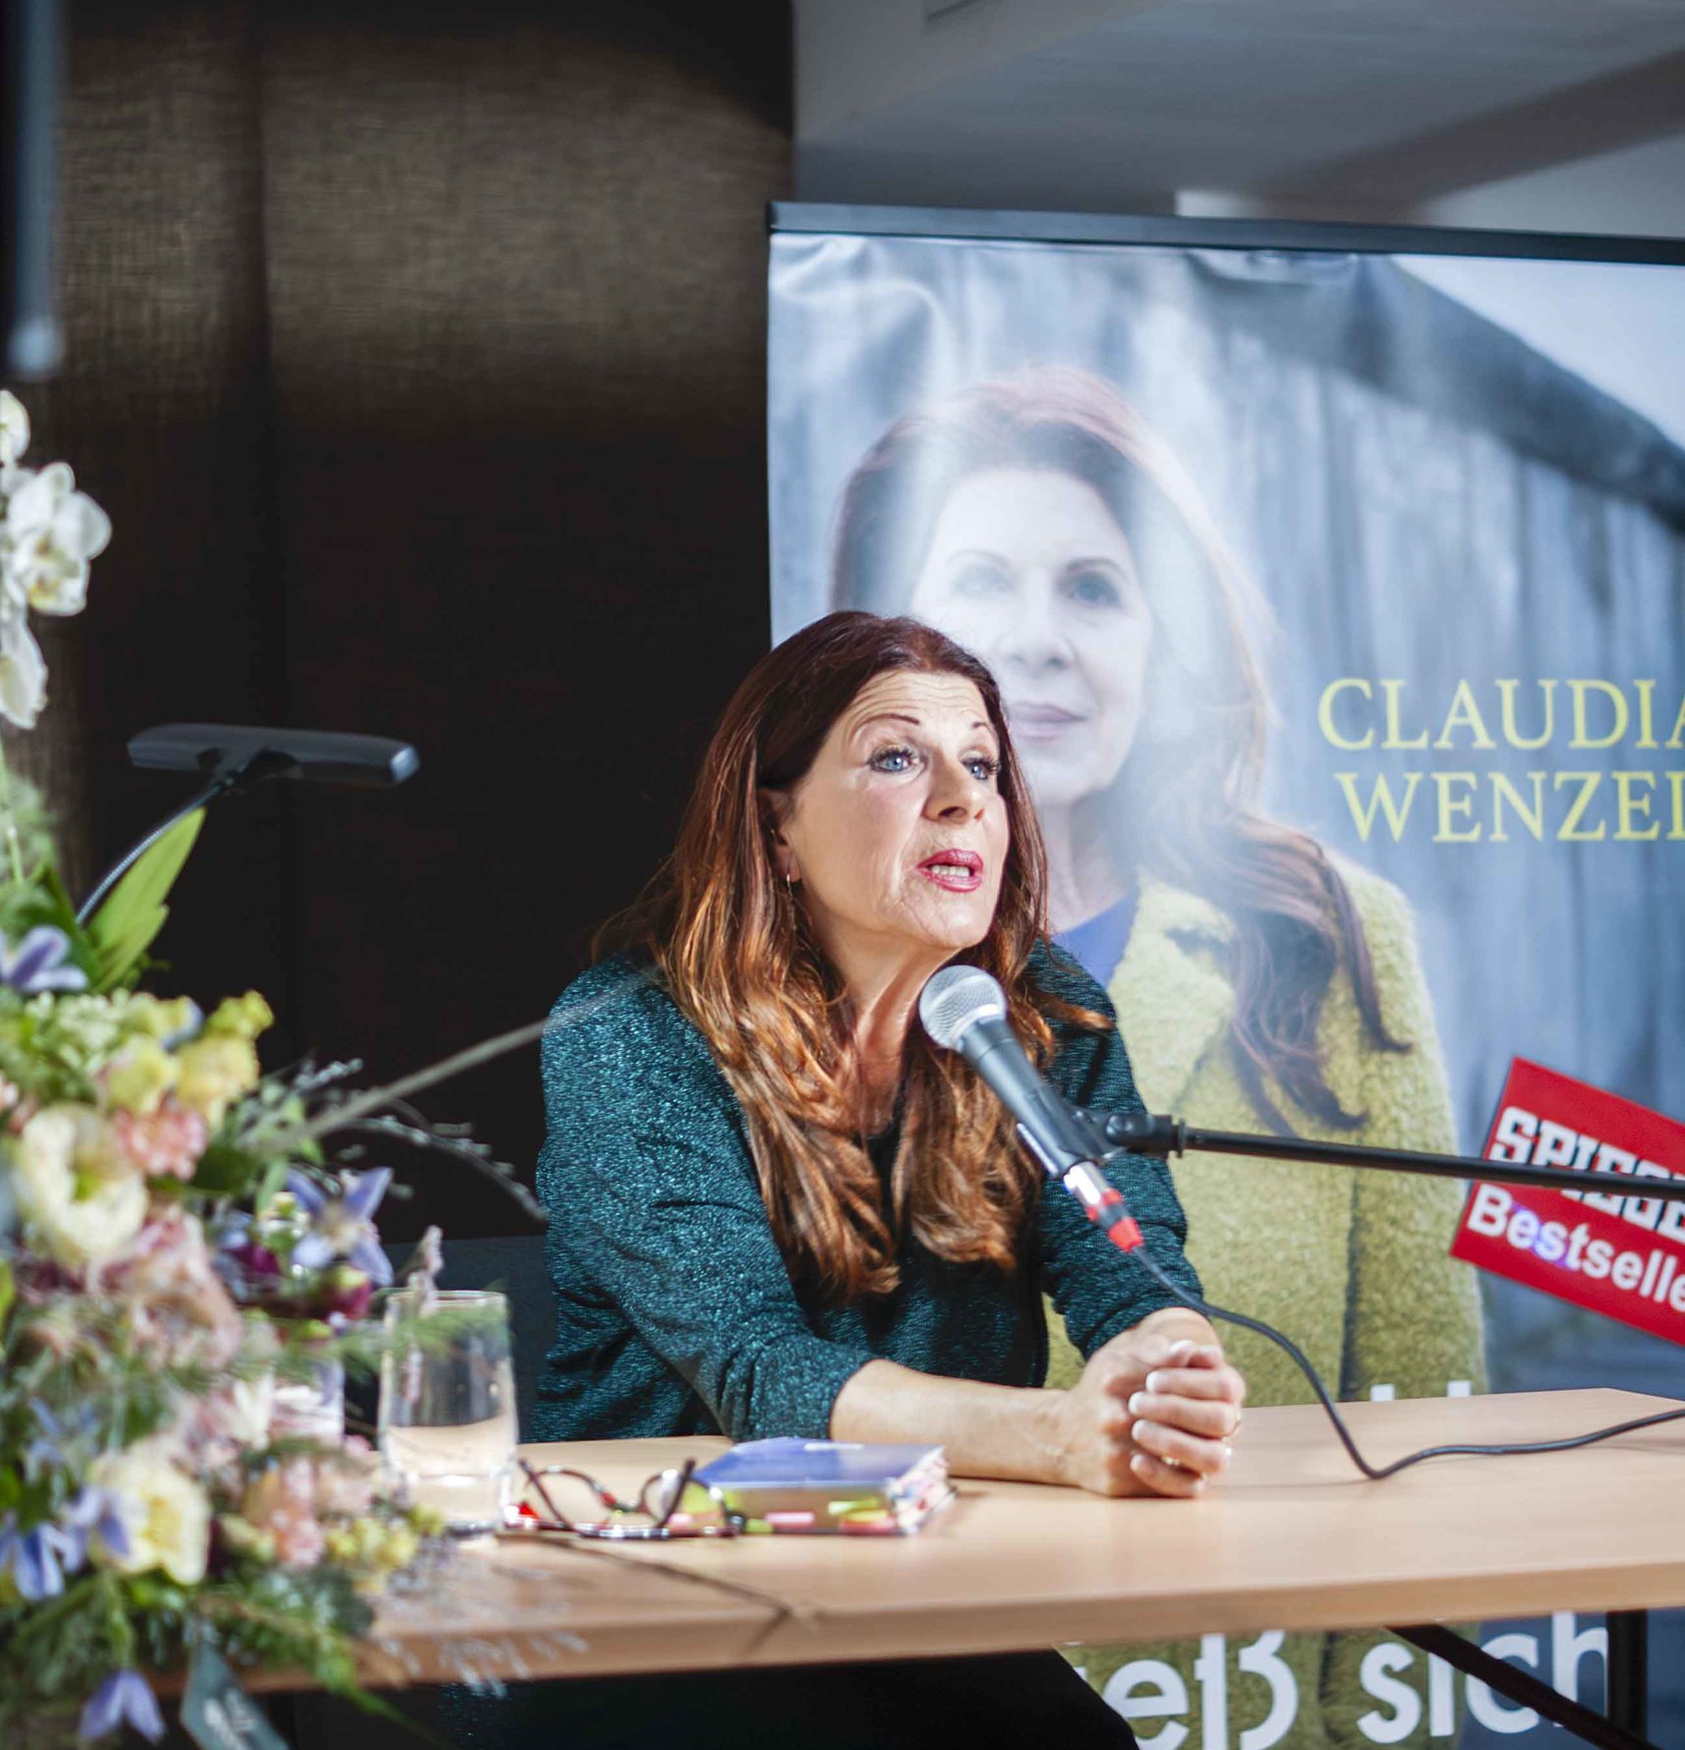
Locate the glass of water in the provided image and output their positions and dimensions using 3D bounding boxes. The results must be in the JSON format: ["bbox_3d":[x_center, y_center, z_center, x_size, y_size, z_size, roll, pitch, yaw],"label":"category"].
[{"bbox_3d":[-0.220,0.300,2.940,0.078,0.129,0.078,0,1,0],"label":"glass of water"}]

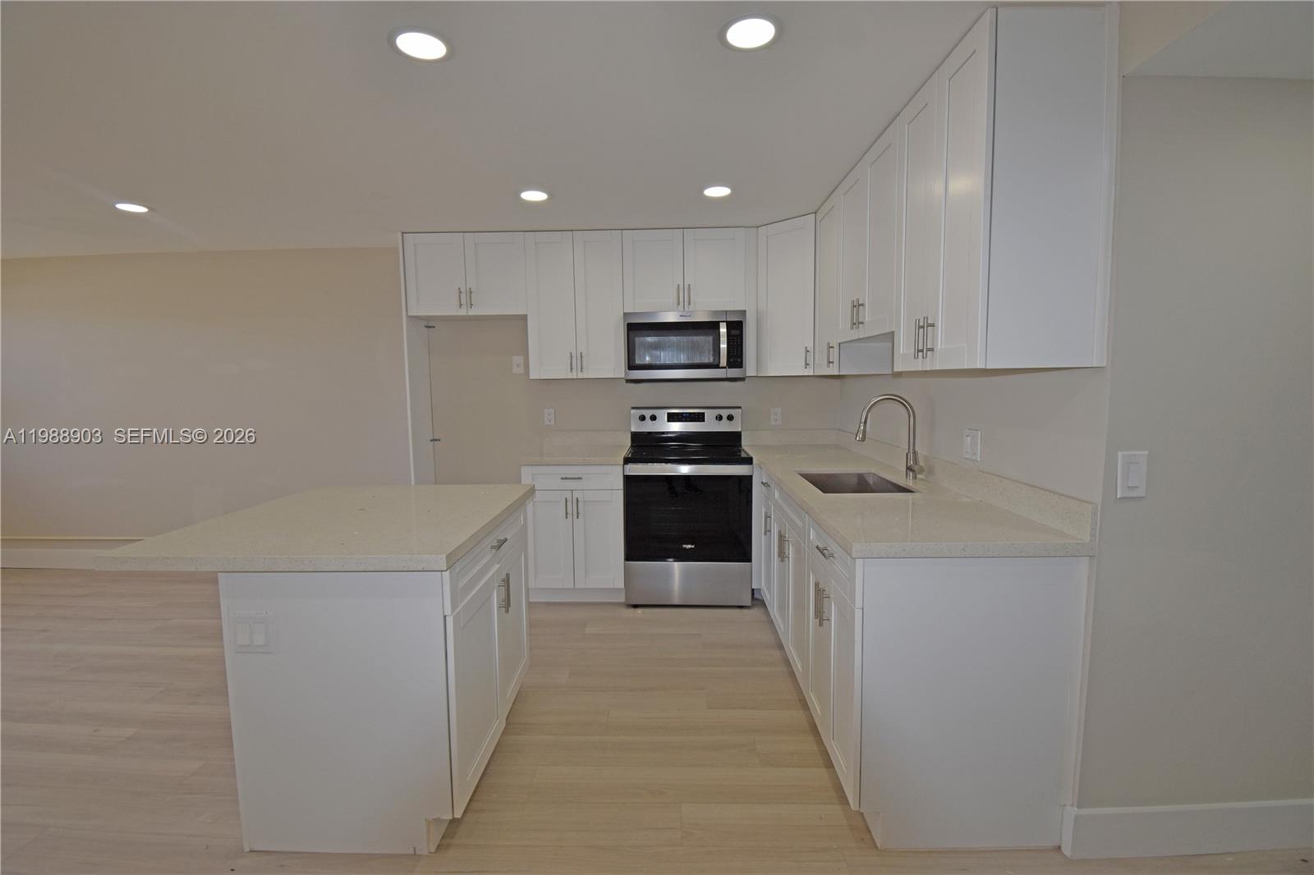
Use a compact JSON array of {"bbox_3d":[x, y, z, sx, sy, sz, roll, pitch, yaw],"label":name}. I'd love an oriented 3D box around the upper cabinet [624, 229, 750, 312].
[{"bbox_3d":[0.173,-1.058,3.587,0.763,0.500,0.323,-1,6,2],"label":"upper cabinet"}]

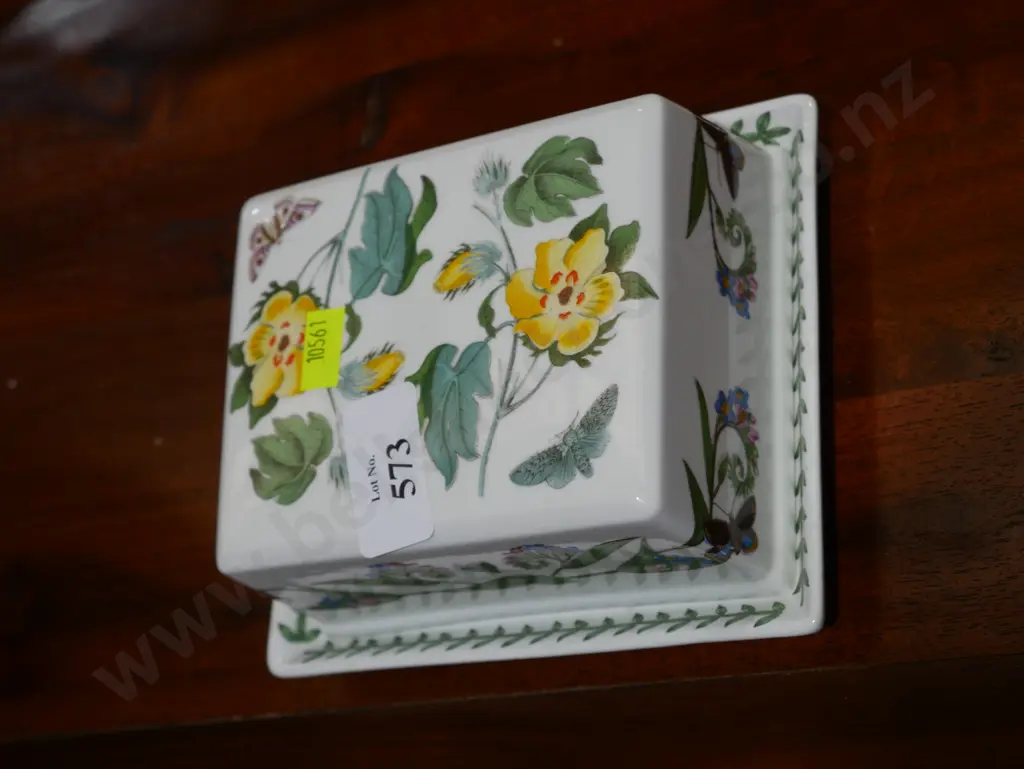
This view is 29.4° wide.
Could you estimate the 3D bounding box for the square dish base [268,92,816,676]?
[{"bbox_3d":[0.011,0.006,0.621,0.196,0.020,0.166,-10,68,31],"label":"square dish base"}]

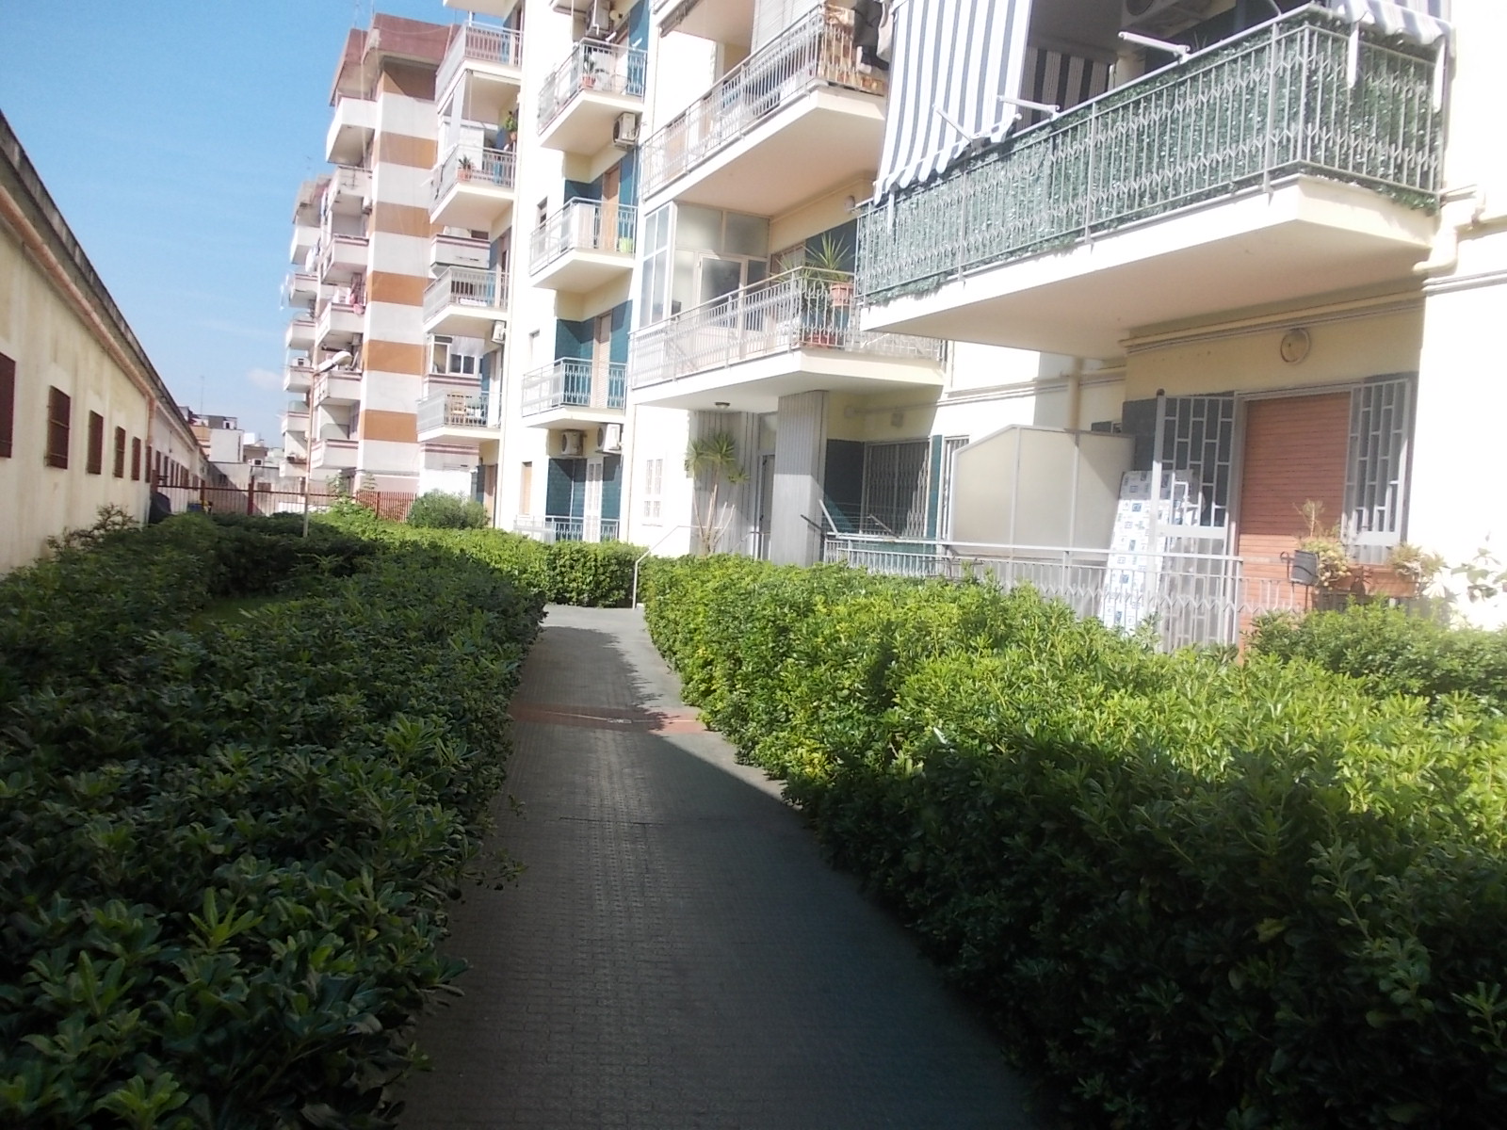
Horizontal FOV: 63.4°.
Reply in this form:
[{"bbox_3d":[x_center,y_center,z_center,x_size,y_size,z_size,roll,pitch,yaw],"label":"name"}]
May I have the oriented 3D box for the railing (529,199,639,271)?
[{"bbox_3d":[-3.751,-6.930,26.415,1.292,1.034,3.468,2,2,-25],"label":"railing"}]

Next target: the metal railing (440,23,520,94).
[{"bbox_3d":[-7.609,-13.637,33.622,1.455,0.959,4.080,2,2,-25],"label":"metal railing"}]

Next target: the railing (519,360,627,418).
[{"bbox_3d":[-3.971,-3.785,26.702,1.292,1.013,3.468,2,2,-25],"label":"railing"}]

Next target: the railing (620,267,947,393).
[{"bbox_3d":[0.212,-3.319,18.552,2.108,1.034,6.494,2,2,-25],"label":"railing"}]

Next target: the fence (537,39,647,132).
[{"bbox_3d":[-3.533,-10.003,26.130,1.292,1.020,3.468,2,2,-25],"label":"fence"}]

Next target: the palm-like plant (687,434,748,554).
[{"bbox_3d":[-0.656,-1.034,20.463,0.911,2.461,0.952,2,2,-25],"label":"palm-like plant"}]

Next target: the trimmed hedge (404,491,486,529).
[{"bbox_3d":[-7.700,-0.925,30.495,1.717,1.877,1.768,2,2,-25],"label":"trimmed hedge"}]

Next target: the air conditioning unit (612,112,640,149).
[{"bbox_3d":[-2.705,-8.931,25.172,0.329,0.587,0.768,2,2,-25],"label":"air conditioning unit"}]

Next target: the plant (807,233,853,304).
[{"bbox_3d":[0.969,-3.781,15.562,0.575,0.888,0.544,2,2,0],"label":"plant"}]

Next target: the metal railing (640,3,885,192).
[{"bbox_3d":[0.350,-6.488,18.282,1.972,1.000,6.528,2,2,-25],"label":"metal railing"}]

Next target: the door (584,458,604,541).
[{"bbox_3d":[-3.568,-1.272,27.219,0.082,2.319,1.360,2,2,-25],"label":"door"}]

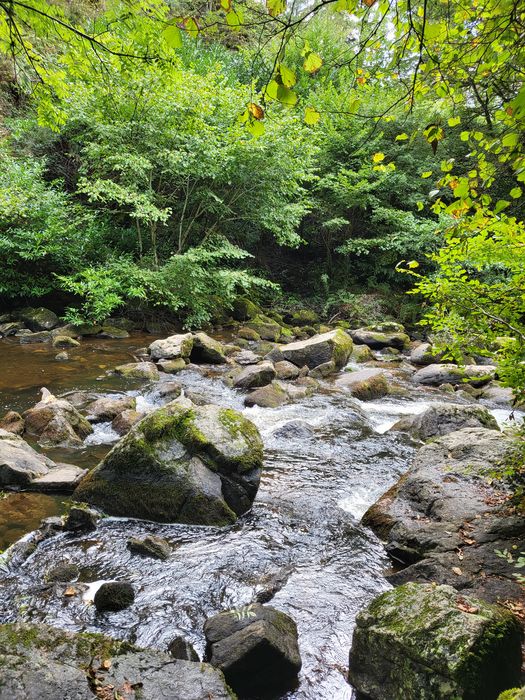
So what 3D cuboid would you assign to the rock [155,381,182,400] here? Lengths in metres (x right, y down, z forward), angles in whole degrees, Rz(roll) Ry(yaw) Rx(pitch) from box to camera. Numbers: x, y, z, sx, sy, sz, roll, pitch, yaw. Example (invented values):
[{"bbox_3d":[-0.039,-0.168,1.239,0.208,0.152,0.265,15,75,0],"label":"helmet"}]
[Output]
[{"bbox_3d":[-1.195,0.514,6.693,0.340,0.231,0.272,0,10,0],"label":"rock"}]

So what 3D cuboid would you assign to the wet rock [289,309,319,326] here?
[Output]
[{"bbox_3d":[1.035,-0.822,13.402,0.737,0.458,0.590,0,8,0],"label":"wet rock"}]

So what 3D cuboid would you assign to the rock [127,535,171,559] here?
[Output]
[{"bbox_3d":[-0.755,1.308,3.488,0.278,0.108,0.181,2,11,12],"label":"rock"}]

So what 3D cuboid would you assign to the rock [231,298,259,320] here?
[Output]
[{"bbox_3d":[-0.366,-0.900,11.385,0.645,0.502,0.581,0,10,0],"label":"rock"}]

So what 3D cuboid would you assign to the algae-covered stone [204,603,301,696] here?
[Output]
[{"bbox_3d":[-0.050,1.447,2.563,0.444,0.295,0.346,-4,11,-20],"label":"algae-covered stone"}]

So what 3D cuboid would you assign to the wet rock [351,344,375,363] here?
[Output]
[{"bbox_3d":[2.012,0.070,10.577,0.483,0.340,0.410,0,9,0],"label":"wet rock"}]

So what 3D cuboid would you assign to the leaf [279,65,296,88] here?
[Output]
[{"bbox_3d":[0.088,-0.962,1.850,0.058,0.075,0.028,-2,8,-15],"label":"leaf"}]

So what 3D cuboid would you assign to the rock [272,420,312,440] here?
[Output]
[{"bbox_3d":[0.300,0.836,5.476,0.433,0.151,0.325,0,10,0],"label":"rock"}]

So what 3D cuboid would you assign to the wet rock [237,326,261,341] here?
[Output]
[{"bbox_3d":[-0.359,-0.424,13.501,0.616,0.339,0.493,0,9,0],"label":"wet rock"}]

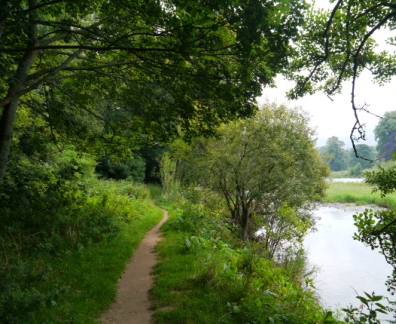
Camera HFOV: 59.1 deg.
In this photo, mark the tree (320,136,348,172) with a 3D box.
[{"bbox_3d":[52.149,-3.159,133.000,10.000,13.000,10.000,0,0,21],"label":"tree"}]

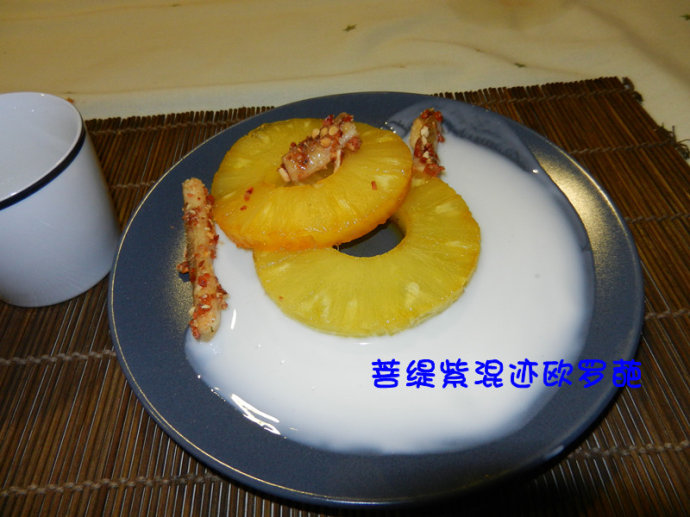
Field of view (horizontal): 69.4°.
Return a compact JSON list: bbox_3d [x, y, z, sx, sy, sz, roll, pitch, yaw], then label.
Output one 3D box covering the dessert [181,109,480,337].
[{"bbox_3d":[-0.008,-0.027,0.221,0.131,0.029,0.132,-4,51,0],"label":"dessert"}]

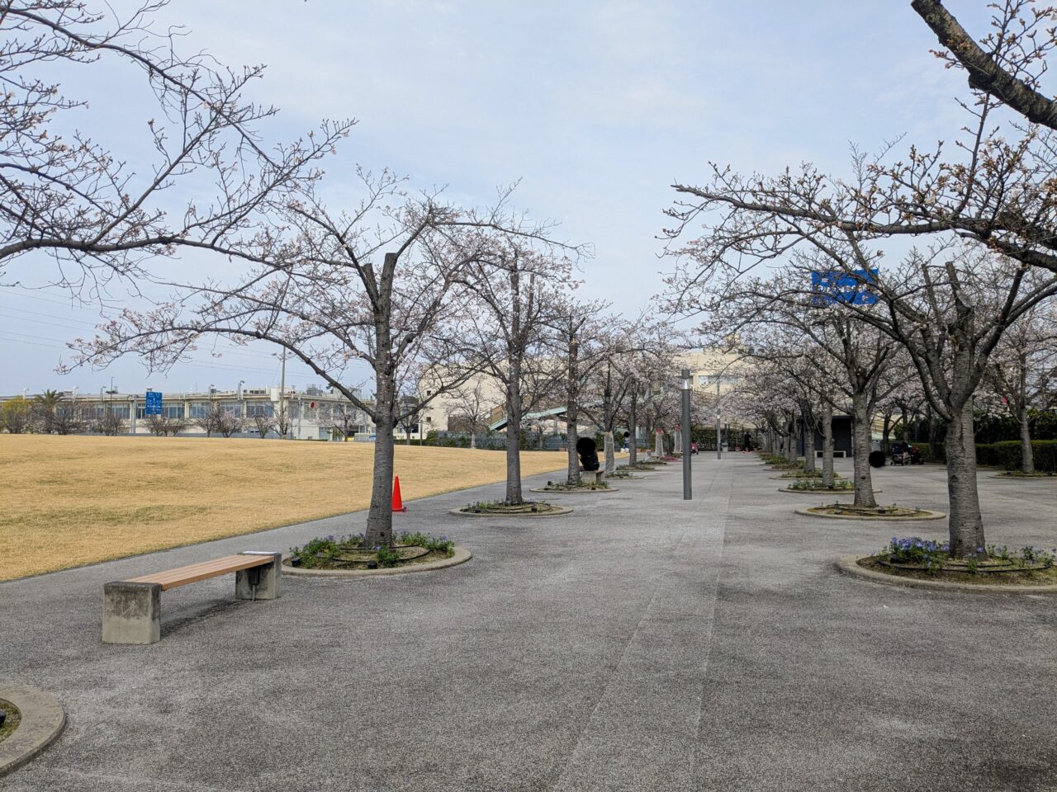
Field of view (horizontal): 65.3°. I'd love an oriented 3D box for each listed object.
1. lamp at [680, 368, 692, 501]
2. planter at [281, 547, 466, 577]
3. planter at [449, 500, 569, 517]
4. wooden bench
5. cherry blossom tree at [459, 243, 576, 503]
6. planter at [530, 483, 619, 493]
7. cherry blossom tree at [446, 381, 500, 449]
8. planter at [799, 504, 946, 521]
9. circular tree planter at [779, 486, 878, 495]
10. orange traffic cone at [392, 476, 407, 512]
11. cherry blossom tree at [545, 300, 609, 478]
[{"bbox_3d":[3.699,0.907,19.282,0.185,3.014,0.185,-1,-3,0],"label":"lamp"},{"bbox_3d":[-1.985,1.962,10.233,2.564,0.140,2.564,-2,-3,14],"label":"planter"},{"bbox_3d":[-0.338,2.279,16.825,2.564,0.140,2.564,-2,-3,14],"label":"planter"},{"bbox_3d":[-2.752,1.663,6.977,0.383,0.423,1.827,-2,-3,14],"label":"wooden bench"},{"bbox_3d":[-0.200,-0.490,16.968,3.200,5.385,3.200,-1,-3,0],"label":"cherry blossom tree"},{"bbox_3d":[1.296,2.589,23.272,2.564,0.140,2.564,-2,-3,14],"label":"planter"},{"bbox_3d":[-3.853,1.308,57.012,3.883,4.740,3.883,-1,-3,0],"label":"cherry blossom tree"},{"bbox_3d":[6.204,2.090,15.051,2.564,0.140,2.564,-2,-3,14],"label":"planter"},{"bbox_3d":[7.836,2.394,21.399,2.564,0.140,2.564,-2,-3,14],"label":"circular tree planter"},{"bbox_3d":[-2.656,1.979,16.661,0.380,0.720,0.380,-2,-3,14],"label":"orange traffic cone"},{"bbox_3d":[1.425,-0.215,23.418,2.500,5.309,2.600,-1,-3,0],"label":"cherry blossom tree"}]

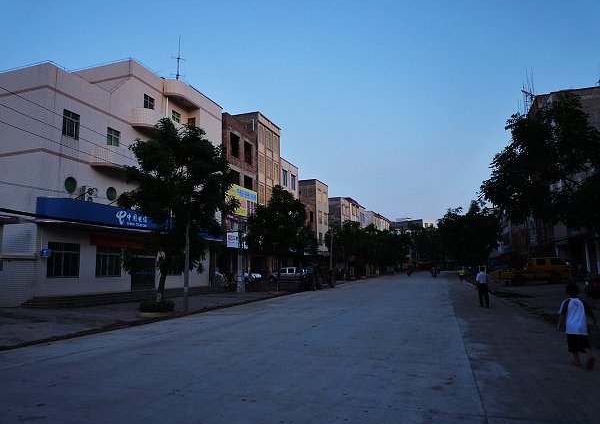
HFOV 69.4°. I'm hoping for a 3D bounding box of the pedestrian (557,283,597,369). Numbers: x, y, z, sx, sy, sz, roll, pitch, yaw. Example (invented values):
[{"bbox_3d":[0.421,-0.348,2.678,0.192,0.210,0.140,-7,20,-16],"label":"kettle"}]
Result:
[{"bbox_3d":[4.595,1.878,7.200,0.580,1.350,0.450,-5,-9,24],"label":"pedestrian"}]

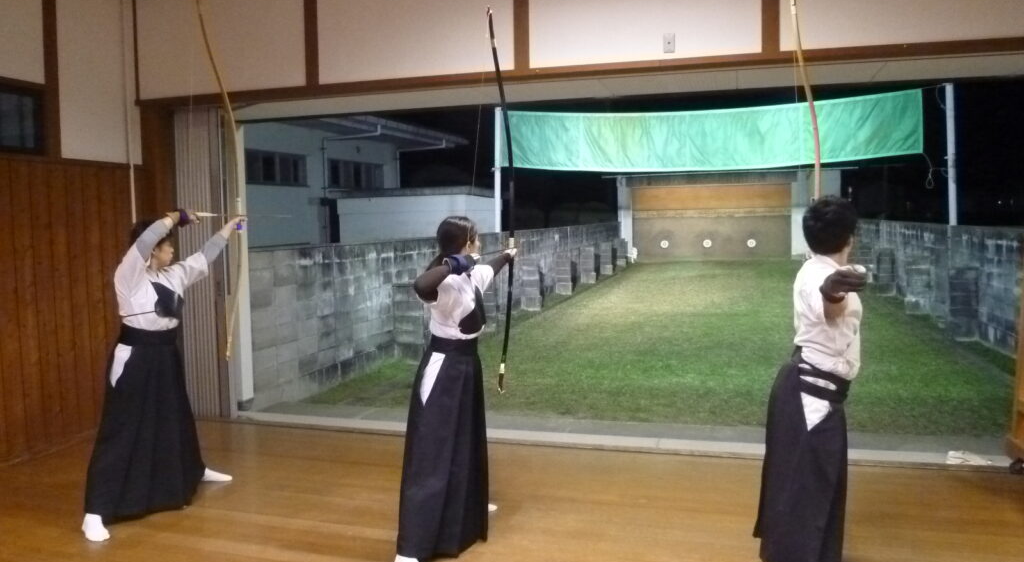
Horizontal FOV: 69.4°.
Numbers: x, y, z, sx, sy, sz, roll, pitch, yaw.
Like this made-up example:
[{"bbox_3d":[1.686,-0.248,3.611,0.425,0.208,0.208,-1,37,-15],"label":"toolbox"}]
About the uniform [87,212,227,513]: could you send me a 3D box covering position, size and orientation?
[{"bbox_3d":[-1.864,0.409,3.898,0.422,1.447,0.904,1,5,17],"label":"uniform"}]

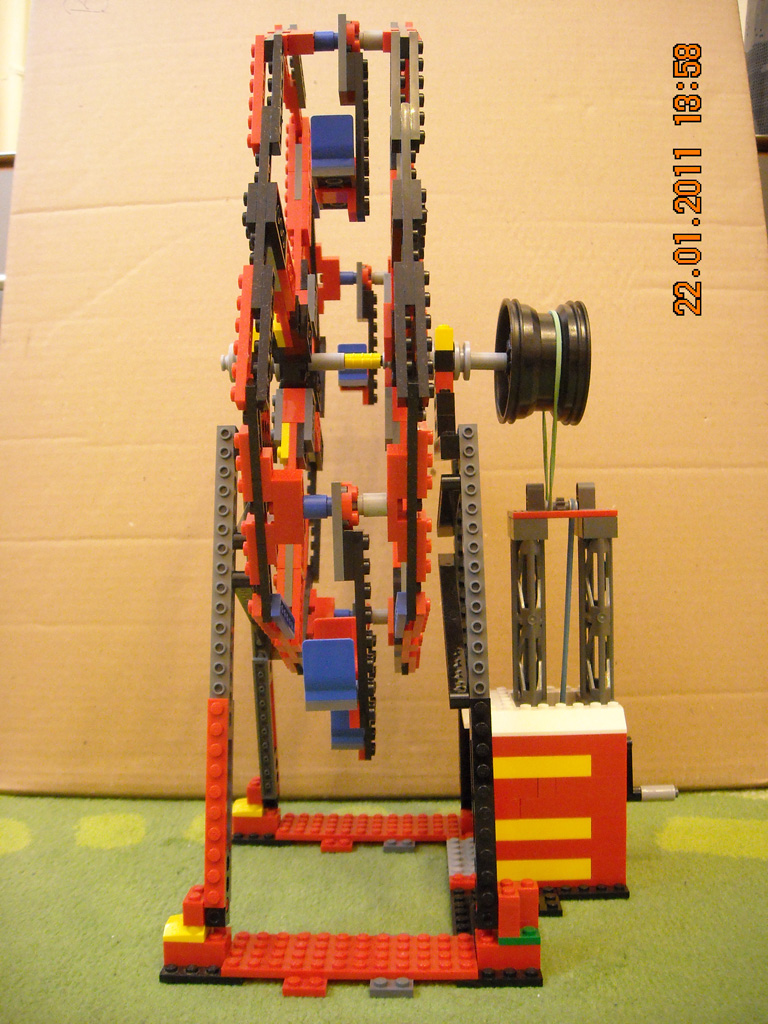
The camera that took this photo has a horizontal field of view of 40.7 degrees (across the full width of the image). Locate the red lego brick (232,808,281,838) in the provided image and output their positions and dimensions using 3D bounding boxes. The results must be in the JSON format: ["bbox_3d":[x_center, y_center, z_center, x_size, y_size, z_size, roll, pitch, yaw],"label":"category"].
[{"bbox_3d":[-0.067,0.166,0.551,0.024,0.010,0.016,0,1,2],"label":"red lego brick"}]

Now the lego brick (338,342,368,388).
[{"bbox_3d":[-0.017,-0.081,0.567,0.016,0.022,0.016,0,1,2],"label":"lego brick"}]

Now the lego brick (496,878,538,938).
[{"bbox_3d":[0.051,0.152,0.399,0.016,0.018,0.016,0,2,2],"label":"lego brick"}]

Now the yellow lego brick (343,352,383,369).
[{"bbox_3d":[-0.009,-0.067,0.461,0.016,0.007,0.007,0,1,2],"label":"yellow lego brick"}]

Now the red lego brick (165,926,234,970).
[{"bbox_3d":[-0.072,0.169,0.405,0.024,0.011,0.016,0,1,2],"label":"red lego brick"}]

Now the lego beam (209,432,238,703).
[{"bbox_3d":[-0.065,0.020,0.426,0.008,0.112,0.011,-1,-10,2],"label":"lego beam"}]

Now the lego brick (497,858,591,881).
[{"bbox_3d":[0.071,0.163,0.477,0.048,0.010,0.008,0,2,2],"label":"lego brick"}]

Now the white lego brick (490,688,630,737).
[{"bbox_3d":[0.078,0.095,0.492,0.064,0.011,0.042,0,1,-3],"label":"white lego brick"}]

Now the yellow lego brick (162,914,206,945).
[{"bbox_3d":[-0.076,0.159,0.398,0.016,0.007,0.016,0,1,2],"label":"yellow lego brick"}]

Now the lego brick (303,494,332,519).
[{"bbox_3d":[-0.023,-0.002,0.352,0.010,0.008,0.008,0,2,2],"label":"lego brick"}]

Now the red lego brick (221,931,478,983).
[{"bbox_3d":[-0.012,0.171,0.403,0.096,0.005,0.032,0,1,2],"label":"red lego brick"}]

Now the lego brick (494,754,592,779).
[{"bbox_3d":[0.069,0.114,0.466,0.048,0.010,0.008,0,1,2],"label":"lego brick"}]

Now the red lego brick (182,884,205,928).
[{"bbox_3d":[-0.072,0.151,0.398,0.008,0.011,0.016,0,1,2],"label":"red lego brick"}]

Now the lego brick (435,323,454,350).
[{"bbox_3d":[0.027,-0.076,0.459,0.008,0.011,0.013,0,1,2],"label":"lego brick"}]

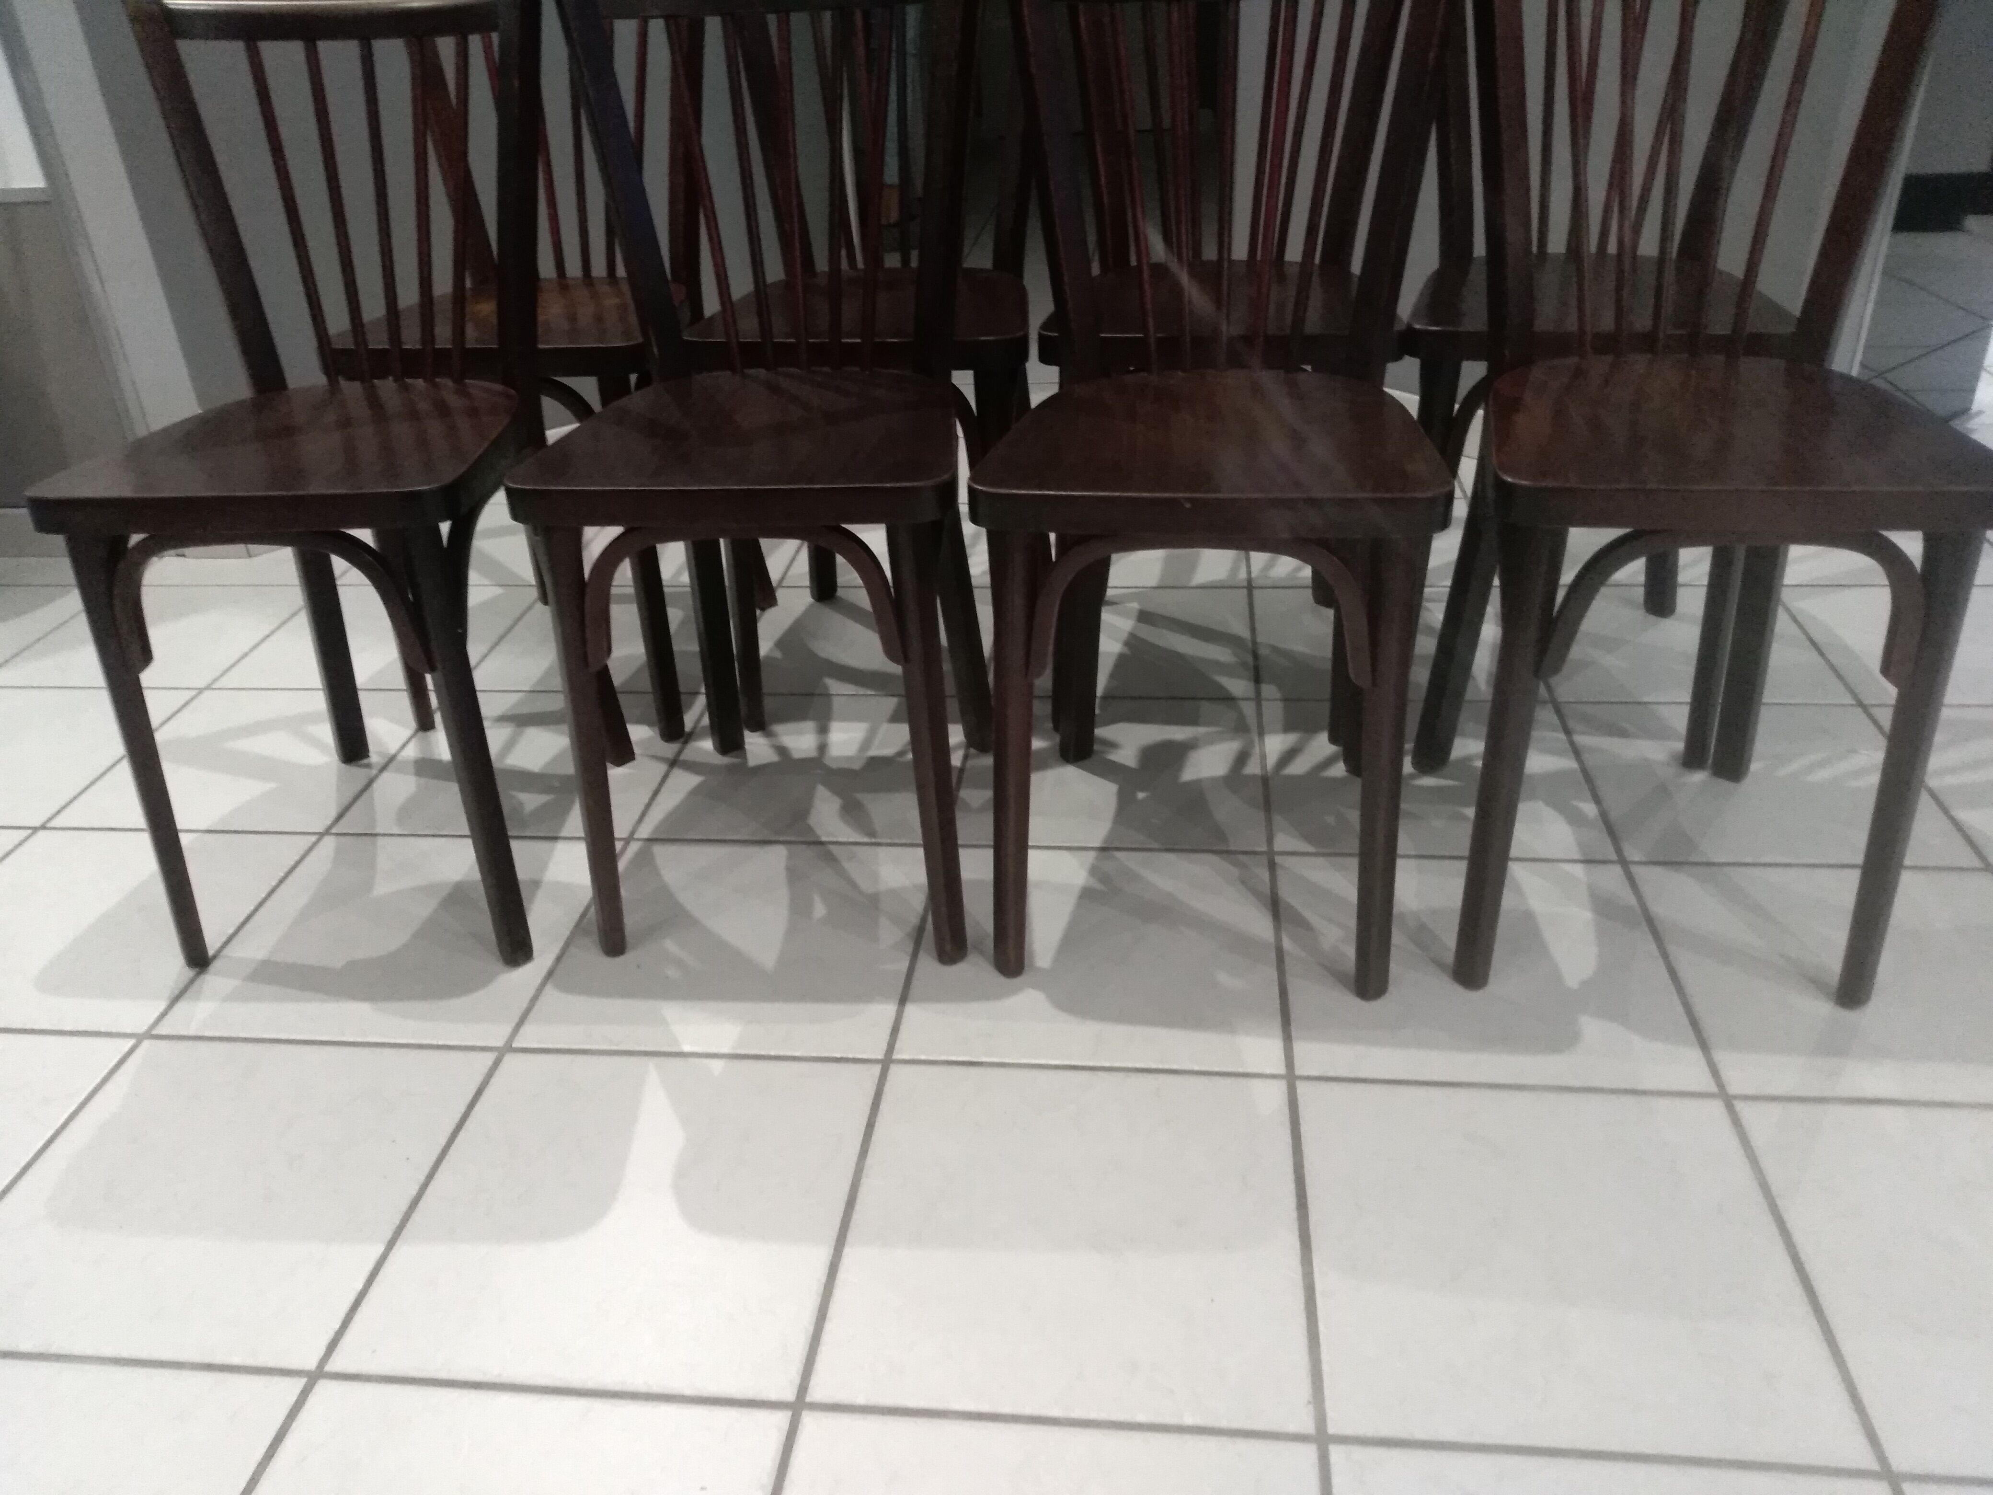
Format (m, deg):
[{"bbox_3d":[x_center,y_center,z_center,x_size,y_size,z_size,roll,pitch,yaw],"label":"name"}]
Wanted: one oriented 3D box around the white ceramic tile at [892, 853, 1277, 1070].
[{"bbox_3d":[0.093,0.193,1.399,0.336,0.010,0.327,1,30,7],"label":"white ceramic tile"}]

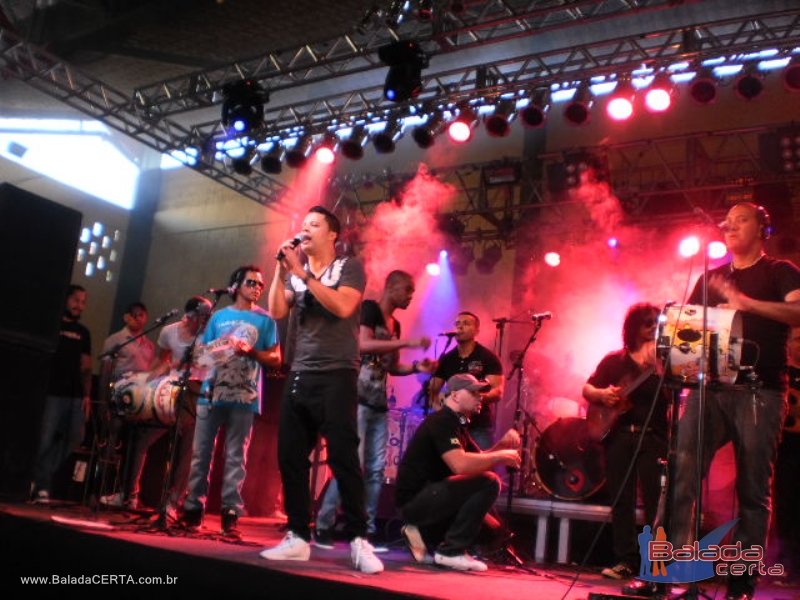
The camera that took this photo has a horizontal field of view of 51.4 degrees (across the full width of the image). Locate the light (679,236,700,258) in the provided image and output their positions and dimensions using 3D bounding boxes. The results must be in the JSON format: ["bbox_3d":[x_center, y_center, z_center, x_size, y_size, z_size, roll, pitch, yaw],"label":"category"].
[{"bbox_3d":[3.599,-0.668,10.306,0.260,0.260,0.320,0,12,25],"label":"light"}]

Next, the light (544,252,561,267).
[{"bbox_3d":[2.084,-0.565,11.207,0.240,0.240,0.320,0,12,25],"label":"light"}]

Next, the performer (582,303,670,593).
[{"bbox_3d":[1.514,0.884,5.350,0.580,1.710,0.460,6,-12,-2],"label":"performer"}]

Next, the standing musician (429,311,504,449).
[{"bbox_3d":[0.489,0.942,6.178,0.550,1.700,0.420,1,-13,21],"label":"standing musician"}]

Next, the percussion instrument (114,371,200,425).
[{"bbox_3d":[-1.851,0.746,6.300,0.620,0.420,0.420,2,-13,18],"label":"percussion instrument"}]

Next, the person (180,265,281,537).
[{"bbox_3d":[-1.101,0.670,5.600,0.560,1.720,0.450,7,-12,-4],"label":"person"}]

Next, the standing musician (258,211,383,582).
[{"bbox_3d":[-0.357,0.436,4.150,0.540,1.750,0.500,-1,-14,30],"label":"standing musician"}]

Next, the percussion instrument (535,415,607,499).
[{"bbox_3d":[1.232,1.103,5.724,0.550,0.560,0.420,-1,-13,27],"label":"percussion instrument"}]

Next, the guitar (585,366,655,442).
[{"bbox_3d":[1.427,0.508,5.000,0.340,0.900,0.120,49,-3,6],"label":"guitar"}]

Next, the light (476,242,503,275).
[{"bbox_3d":[1.202,-0.564,11.300,0.320,0.360,0.400,0,27,26],"label":"light"}]

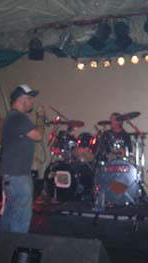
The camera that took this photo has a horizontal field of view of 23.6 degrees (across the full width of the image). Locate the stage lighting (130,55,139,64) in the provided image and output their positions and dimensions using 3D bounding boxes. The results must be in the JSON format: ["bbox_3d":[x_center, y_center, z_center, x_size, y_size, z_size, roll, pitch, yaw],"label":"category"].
[{"bbox_3d":[0.850,-0.975,4.877,0.130,0.130,0.150,0,7,15],"label":"stage lighting"}]

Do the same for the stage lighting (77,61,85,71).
[{"bbox_3d":[0.126,-0.975,5.310,0.130,0.130,0.150,0,7,15],"label":"stage lighting"}]

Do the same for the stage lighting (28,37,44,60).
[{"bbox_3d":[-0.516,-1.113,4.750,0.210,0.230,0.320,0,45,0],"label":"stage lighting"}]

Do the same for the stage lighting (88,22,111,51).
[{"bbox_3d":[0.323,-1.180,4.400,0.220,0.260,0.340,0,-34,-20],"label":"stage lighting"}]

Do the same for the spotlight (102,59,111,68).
[{"bbox_3d":[0.459,-0.960,5.000,0.130,0.130,0.150,0,18,-3],"label":"spotlight"}]

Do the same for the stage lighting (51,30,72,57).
[{"bbox_3d":[-0.162,-1.150,4.600,0.230,0.330,0.230,0,-34,44],"label":"stage lighting"}]

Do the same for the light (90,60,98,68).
[{"bbox_3d":[0.305,-0.975,5.204,0.130,0.130,0.150,0,7,15],"label":"light"}]

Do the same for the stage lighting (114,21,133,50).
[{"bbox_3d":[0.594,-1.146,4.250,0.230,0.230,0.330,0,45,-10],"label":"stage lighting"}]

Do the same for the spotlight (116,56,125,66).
[{"bbox_3d":[0.673,-0.975,4.983,0.130,0.130,0.150,0,7,15],"label":"spotlight"}]

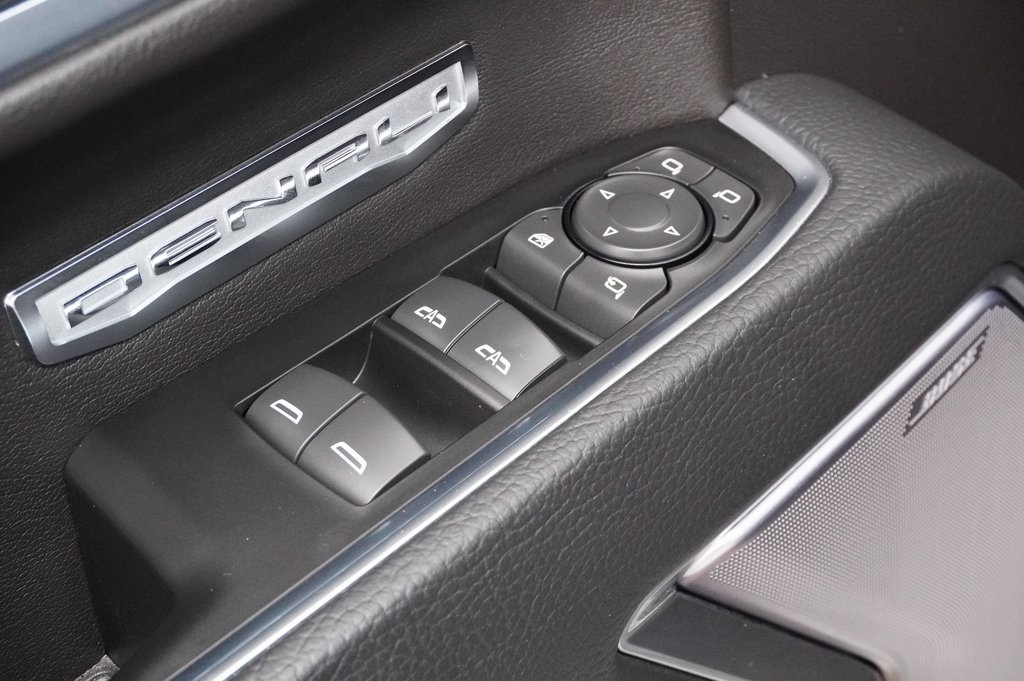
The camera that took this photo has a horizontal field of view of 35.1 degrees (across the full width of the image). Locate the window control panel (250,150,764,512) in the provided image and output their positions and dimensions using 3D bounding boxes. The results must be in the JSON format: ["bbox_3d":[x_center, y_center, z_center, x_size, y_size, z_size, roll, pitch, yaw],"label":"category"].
[{"bbox_3d":[0.004,-0.007,0.411,0.045,0.021,0.151,34,53,31],"label":"window control panel"}]

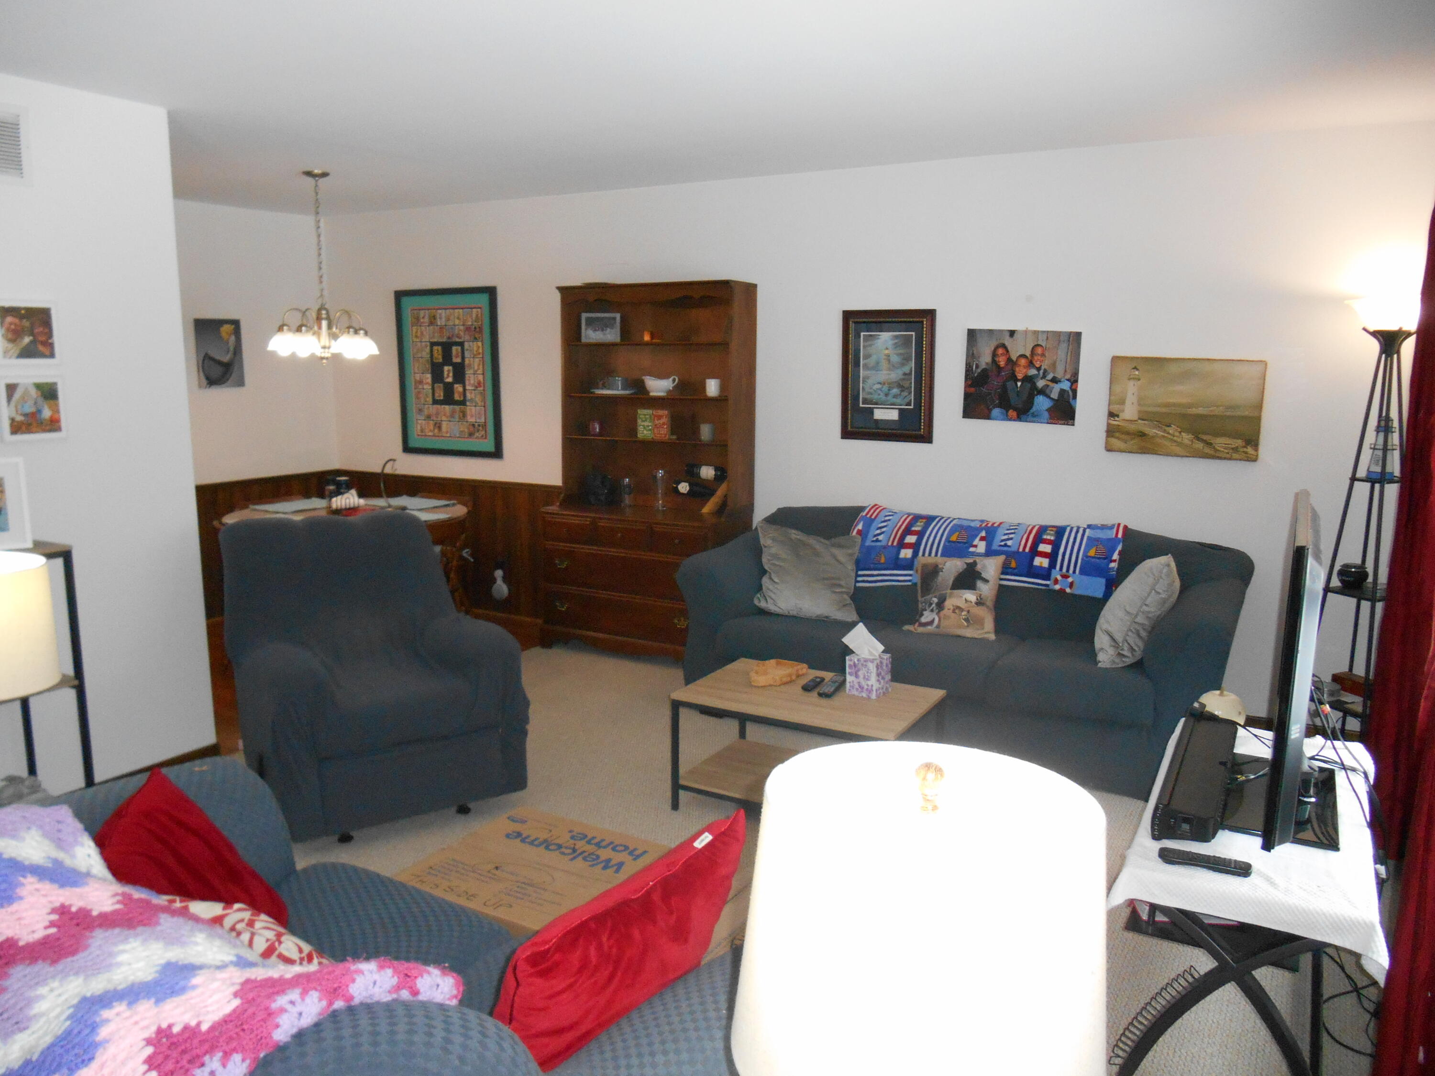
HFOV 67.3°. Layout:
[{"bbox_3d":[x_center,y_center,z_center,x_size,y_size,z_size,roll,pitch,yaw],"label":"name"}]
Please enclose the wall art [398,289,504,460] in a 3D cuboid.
[{"bbox_3d":[-1.615,-0.993,6.513,0.825,0.995,0.030,6,11,30],"label":"wall art"}]

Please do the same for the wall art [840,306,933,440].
[{"bbox_3d":[0.804,-0.767,5.108,0.471,0.615,0.030,6,11,30],"label":"wall art"}]

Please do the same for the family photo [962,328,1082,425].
[{"bbox_3d":[1.350,-0.717,4.796,0.505,0.405,0.018,6,11,30],"label":"family photo"}]

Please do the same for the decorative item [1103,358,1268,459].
[{"bbox_3d":[1.936,-0.541,4.472,0.590,0.402,0.020,6,11,30],"label":"decorative item"}]

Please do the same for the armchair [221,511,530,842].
[{"bbox_3d":[-1.277,0.431,3.964,0.890,0.950,0.920,-6,11,-31],"label":"armchair"}]

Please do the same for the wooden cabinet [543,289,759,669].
[{"bbox_3d":[-0.376,-0.333,5.640,1.074,1.935,0.433,6,11,30],"label":"wooden cabinet"}]

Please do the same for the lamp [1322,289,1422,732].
[{"bbox_3d":[2.387,0.034,3.937,0.330,1.800,0.330,-4,11,-25],"label":"lamp"}]

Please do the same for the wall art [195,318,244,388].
[{"bbox_3d":[-2.916,-1.084,6.337,0.025,0.399,0.304,6,11,30],"label":"wall art"}]

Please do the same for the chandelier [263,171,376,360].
[{"bbox_3d":[-1.908,-1.295,5.187,0.530,0.923,0.530,6,11,30],"label":"chandelier"}]

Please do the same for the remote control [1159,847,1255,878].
[{"bbox_3d":[0.957,0.630,2.101,0.168,0.022,0.045,5,11,23],"label":"remote control"}]

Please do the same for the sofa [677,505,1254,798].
[{"bbox_3d":[1.008,0.380,4.627,2.270,0.875,0.900,6,11,30],"label":"sofa"}]

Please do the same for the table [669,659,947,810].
[{"bbox_3d":[0.318,0.746,3.760,0.810,0.421,0.535,6,11,30],"label":"table"}]

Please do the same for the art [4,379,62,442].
[{"bbox_3d":[-2.288,-0.432,3.600,0.020,0.200,0.200,6,11,30],"label":"art"}]

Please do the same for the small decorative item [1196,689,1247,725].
[{"bbox_3d":[1.278,0.437,2.724,0.112,0.105,0.112,6,11,30],"label":"small decorative item"}]

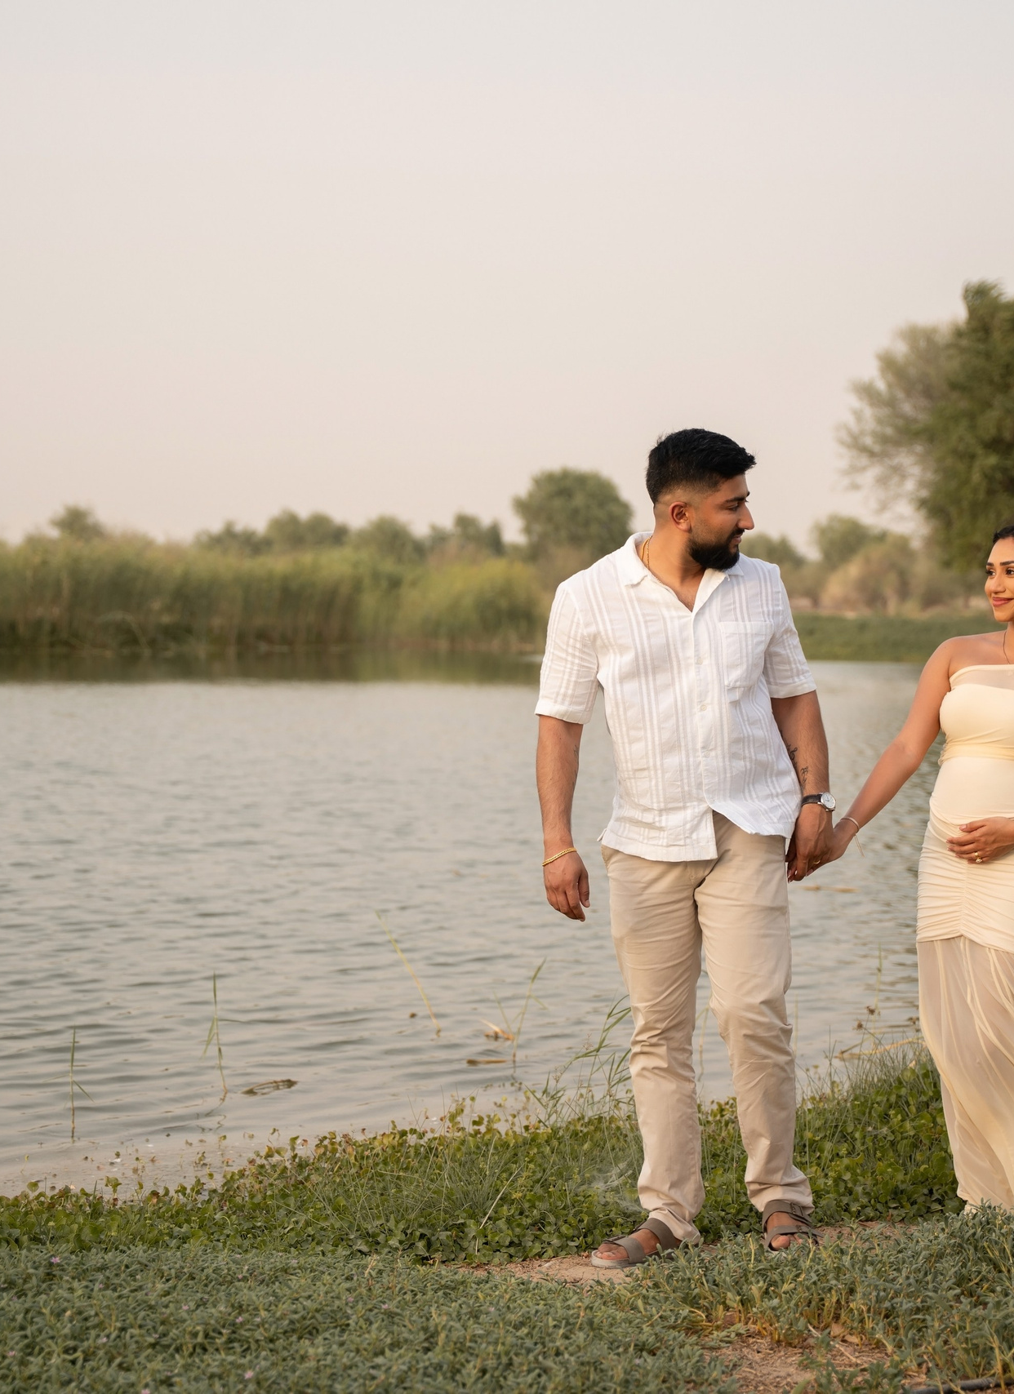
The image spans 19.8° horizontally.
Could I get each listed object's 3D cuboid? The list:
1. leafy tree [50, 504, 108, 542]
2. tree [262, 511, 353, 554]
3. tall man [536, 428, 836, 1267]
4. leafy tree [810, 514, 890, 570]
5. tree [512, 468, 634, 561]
[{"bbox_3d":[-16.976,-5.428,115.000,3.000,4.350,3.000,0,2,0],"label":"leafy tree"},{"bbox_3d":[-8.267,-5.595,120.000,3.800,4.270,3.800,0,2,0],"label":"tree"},{"bbox_3d":[0.385,0.311,6.250,0.630,1.780,0.420,0,2,-6],"label":"tall man"},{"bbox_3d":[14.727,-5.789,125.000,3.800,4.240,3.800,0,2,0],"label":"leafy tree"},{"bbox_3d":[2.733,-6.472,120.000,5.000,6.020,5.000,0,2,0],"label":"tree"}]

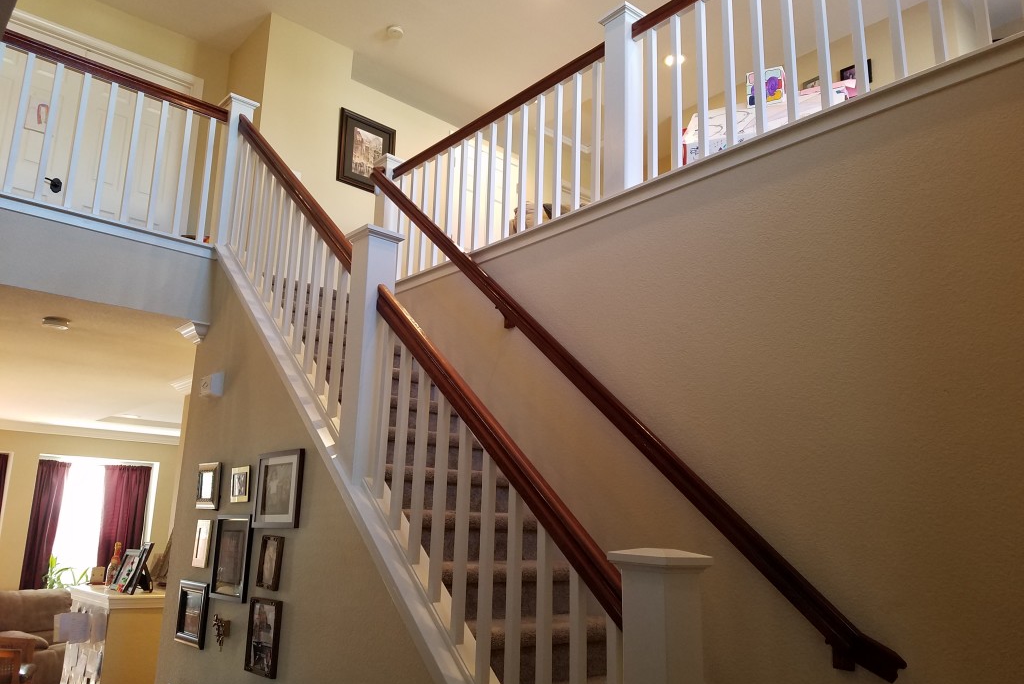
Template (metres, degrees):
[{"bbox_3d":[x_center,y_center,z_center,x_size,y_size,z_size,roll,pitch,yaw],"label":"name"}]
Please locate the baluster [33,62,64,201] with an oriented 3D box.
[{"bbox_3d":[-2.372,-1.074,3.943,0.032,0.759,0.032,13,-17,-40],"label":"baluster"}]

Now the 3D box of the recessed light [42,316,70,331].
[{"bbox_3d":[-2.560,-0.103,4.322,0.145,0.037,0.145,13,-17,-40],"label":"recessed light"}]

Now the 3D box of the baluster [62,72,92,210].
[{"bbox_3d":[-2.272,-1.052,4.028,0.032,0.759,0.032,13,-17,-40],"label":"baluster"}]

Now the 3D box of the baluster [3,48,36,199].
[{"bbox_3d":[-2.472,-1.097,3.858,0.032,0.759,0.032,13,-17,-40],"label":"baluster"}]

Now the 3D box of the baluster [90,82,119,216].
[{"bbox_3d":[-2.172,-1.029,4.114,0.032,0.759,0.032,13,-17,-40],"label":"baluster"}]

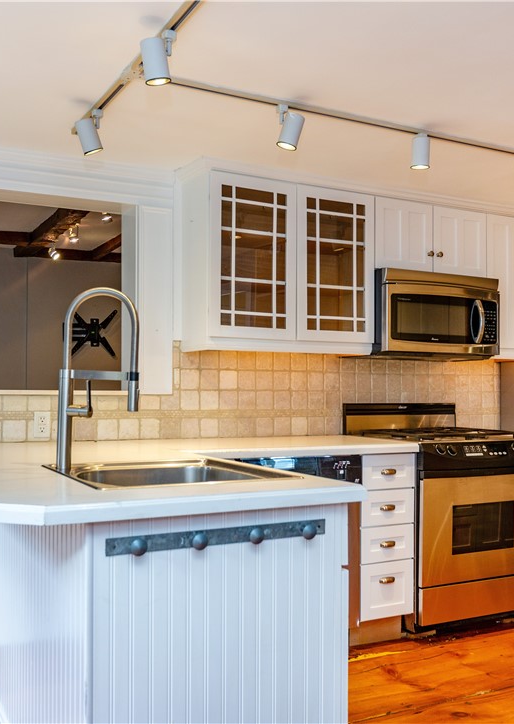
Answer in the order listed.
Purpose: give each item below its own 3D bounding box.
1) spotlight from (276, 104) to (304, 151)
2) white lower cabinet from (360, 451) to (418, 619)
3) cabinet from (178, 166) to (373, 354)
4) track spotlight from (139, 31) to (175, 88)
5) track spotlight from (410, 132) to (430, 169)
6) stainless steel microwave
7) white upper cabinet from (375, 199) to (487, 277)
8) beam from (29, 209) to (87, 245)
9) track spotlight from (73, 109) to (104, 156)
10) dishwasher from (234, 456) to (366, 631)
[{"bbox_3d":[0.117,-0.823,2.540,0.105,0.155,0.078,1,-2,-21],"label":"spotlight"},{"bbox_3d":[0.459,0.799,3.558,0.303,0.760,0.590,1,-2,-27],"label":"white lower cabinet"},{"bbox_3d":[0.120,-0.466,3.632,0.932,0.835,0.320,2,-2,-26],"label":"cabinet"},{"bbox_3d":[-0.275,-0.847,2.020,0.102,0.145,0.076,1,-2,-28],"label":"track spotlight"},{"bbox_3d":[0.639,-0.823,2.830,0.072,0.140,0.085,1,-2,-27],"label":"track spotlight"},{"bbox_3d":[0.856,-0.242,3.866,0.765,0.410,0.410,1,-2,-27],"label":"stainless steel microwave"},{"bbox_3d":[0.880,-0.657,4.010,0.754,0.380,0.315,2,-2,-26],"label":"white upper cabinet"},{"bbox_3d":[-1.284,-0.897,4.703,0.135,0.115,1.500,1,-2,-27],"label":"beam"},{"bbox_3d":[-0.613,-0.837,2.640,0.105,0.155,0.078,1,-2,-18],"label":"track spotlight"},{"bbox_3d":[0.067,0.837,3.357,0.605,0.840,0.610,2,-2,-26],"label":"dishwasher"}]

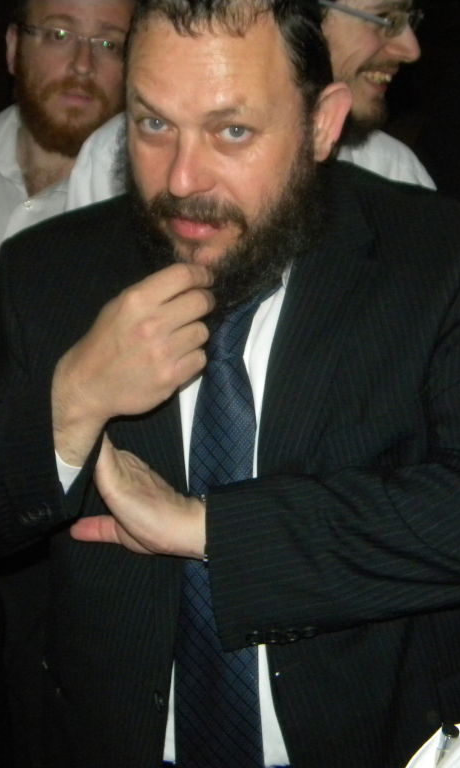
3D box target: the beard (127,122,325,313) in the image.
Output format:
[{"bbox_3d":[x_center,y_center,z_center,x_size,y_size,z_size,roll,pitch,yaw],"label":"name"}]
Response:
[{"bbox_3d":[-0.010,-0.141,0.979,0.160,0.145,0.120,12,24,13],"label":"beard"}]

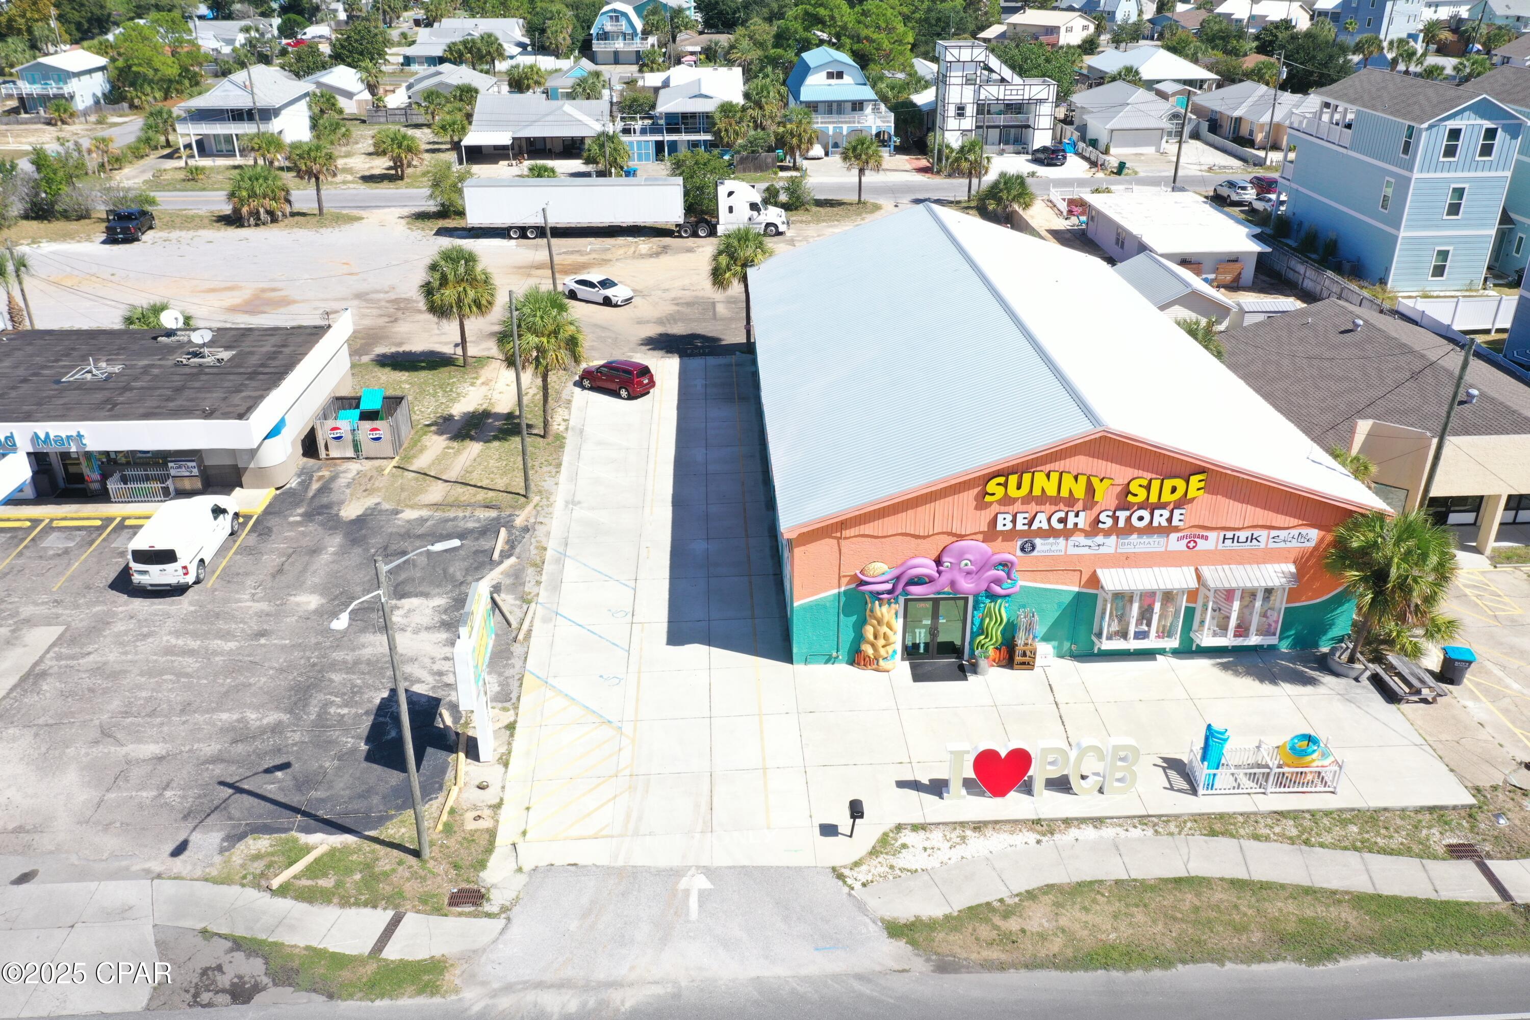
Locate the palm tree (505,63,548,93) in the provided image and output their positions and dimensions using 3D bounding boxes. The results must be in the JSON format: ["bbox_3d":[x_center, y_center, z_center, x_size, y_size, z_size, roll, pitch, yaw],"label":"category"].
[{"bbox_3d":[-31.864,-57.448,158.732,5.200,4.300,5.000,-1,27,0],"label":"palm tree"}]

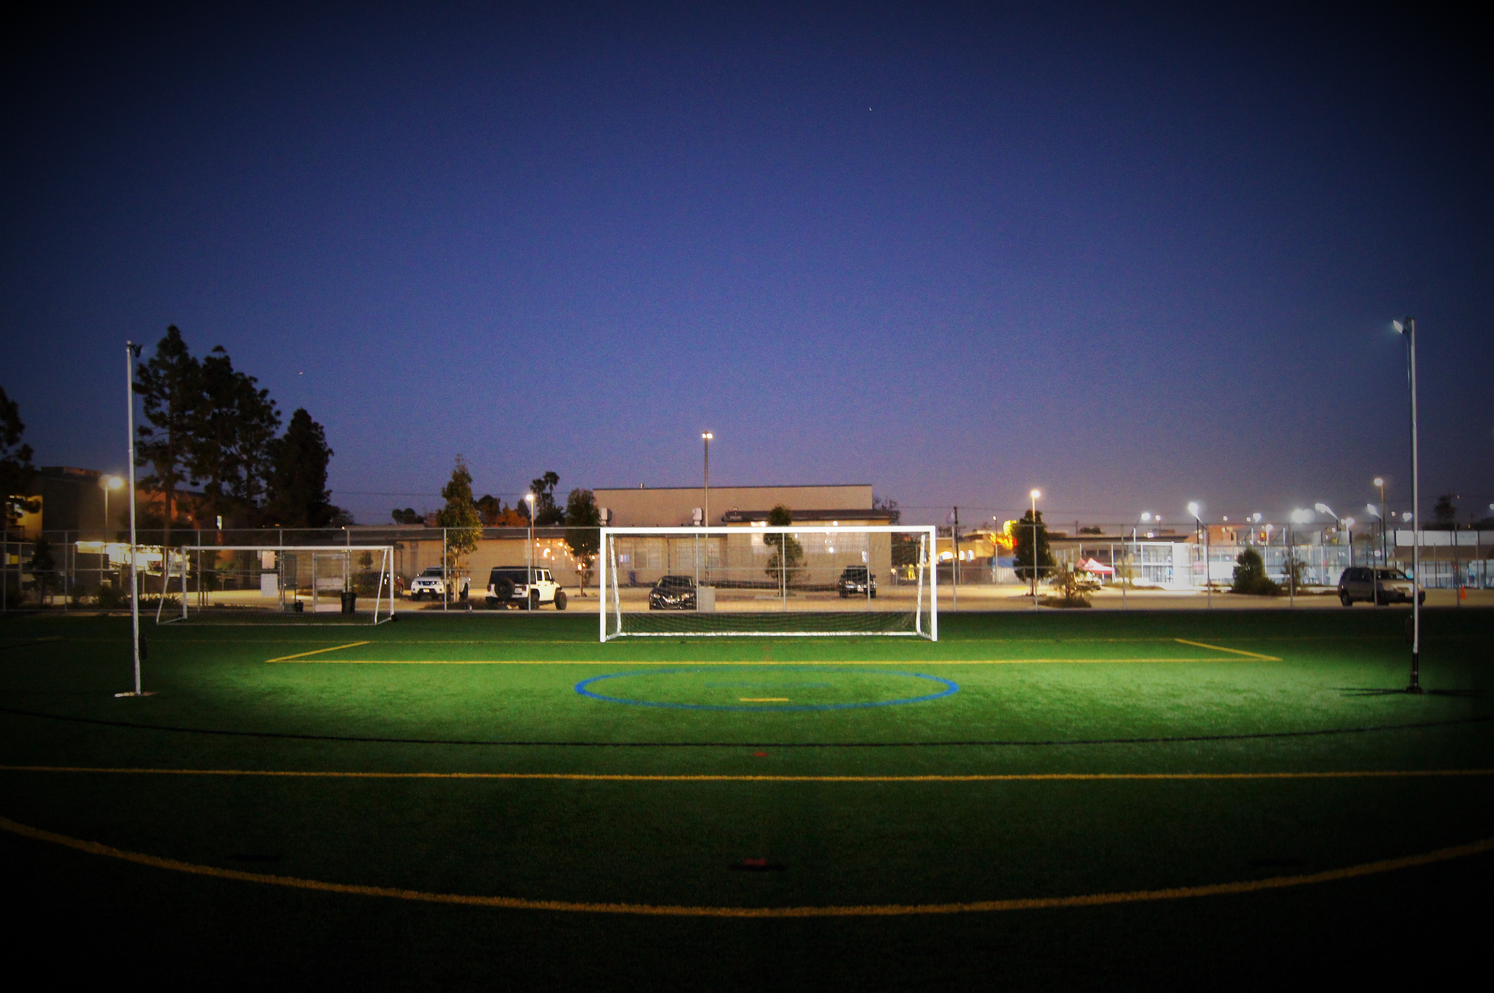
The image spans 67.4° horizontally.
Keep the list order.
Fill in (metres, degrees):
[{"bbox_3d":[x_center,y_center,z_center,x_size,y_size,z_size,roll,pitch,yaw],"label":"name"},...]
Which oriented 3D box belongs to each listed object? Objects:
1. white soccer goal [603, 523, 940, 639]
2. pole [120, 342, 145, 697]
[{"bbox_3d":[0.507,2.060,26.425,7.550,2.550,2.250,0,-3,1],"label":"white soccer goal"},{"bbox_3d":[-8.313,0.269,15.145,0.360,4.787,0.300,1,-4,-17],"label":"pole"}]

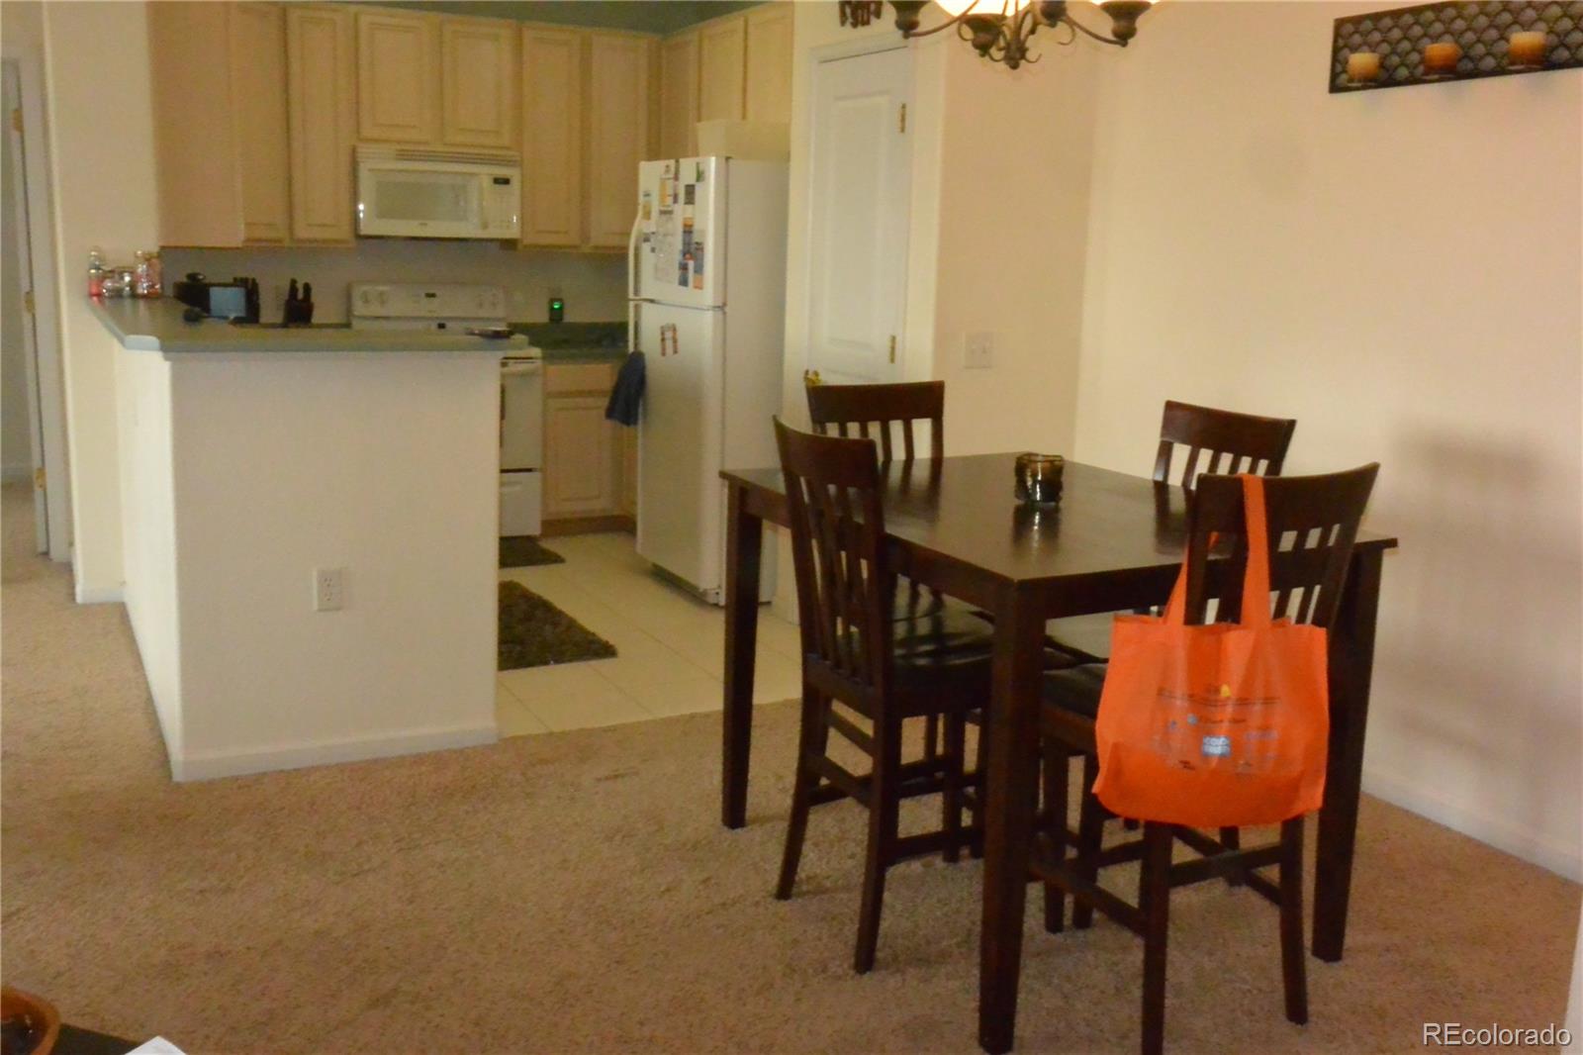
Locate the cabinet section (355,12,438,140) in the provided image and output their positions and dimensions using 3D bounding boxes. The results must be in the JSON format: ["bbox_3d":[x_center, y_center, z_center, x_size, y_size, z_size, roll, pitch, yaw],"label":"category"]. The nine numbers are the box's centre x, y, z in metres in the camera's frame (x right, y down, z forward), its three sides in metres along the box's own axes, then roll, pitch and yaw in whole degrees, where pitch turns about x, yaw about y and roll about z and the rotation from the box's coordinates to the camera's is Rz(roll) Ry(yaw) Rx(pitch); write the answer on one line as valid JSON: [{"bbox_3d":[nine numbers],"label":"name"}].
[{"bbox_3d":[-1.862,-2.076,6.745,0.382,0.595,0.320,-4,12,-27],"label":"cabinet section"}]

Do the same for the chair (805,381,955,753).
[{"bbox_3d":[0.304,0.190,3.684,0.425,1.060,0.500,-4,12,-27],"label":"chair"}]

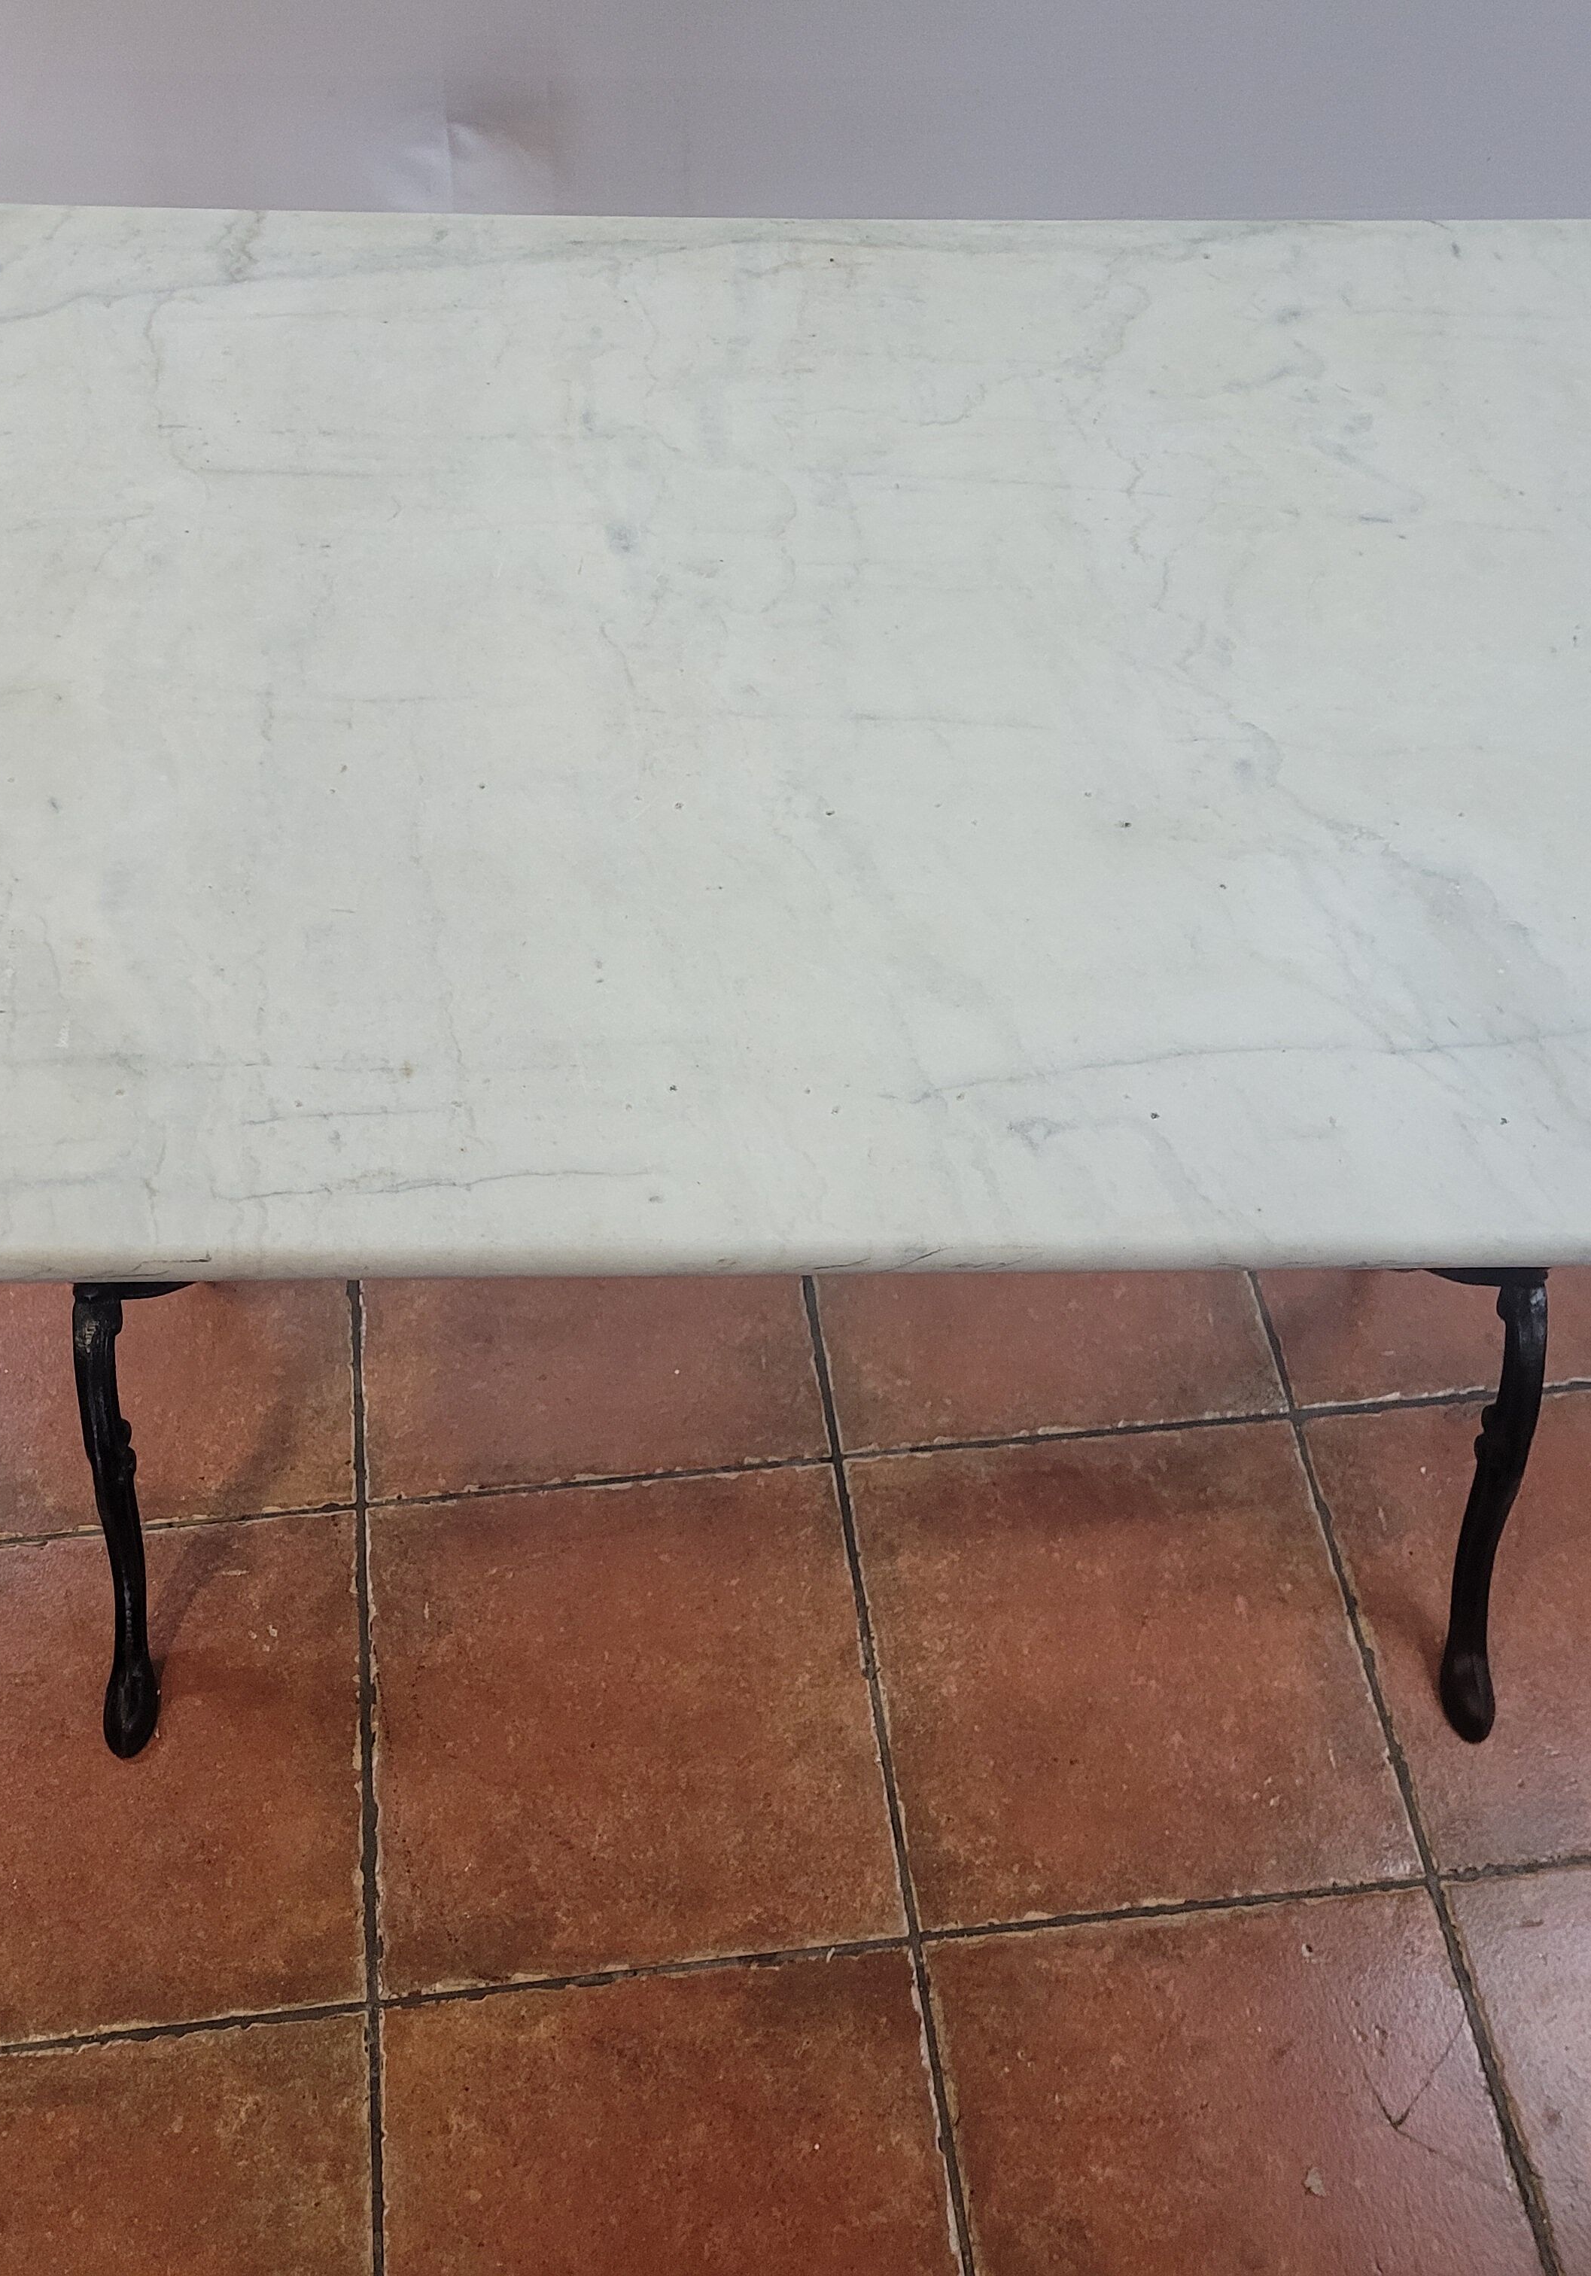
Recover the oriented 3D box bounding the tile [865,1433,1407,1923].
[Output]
[{"bbox_3d":[0.222,0.356,1.549,0.329,0.010,0.329,-5,55,-6],"label":"tile"}]

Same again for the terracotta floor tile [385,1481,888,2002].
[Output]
[{"bbox_3d":[-0.113,0.384,1.512,0.329,0.010,0.329,-5,55,-6],"label":"terracotta floor tile"}]

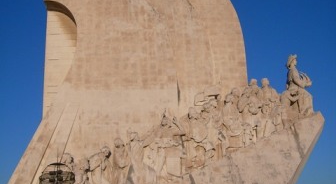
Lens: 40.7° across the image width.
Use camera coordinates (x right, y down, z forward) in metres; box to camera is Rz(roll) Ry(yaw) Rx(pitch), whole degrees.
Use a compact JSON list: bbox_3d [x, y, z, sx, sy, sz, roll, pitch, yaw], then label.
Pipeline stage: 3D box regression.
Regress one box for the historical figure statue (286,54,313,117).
[{"bbox_3d":[17.230,-0.889,59.355,3.400,8.324,3.200,-1,-16,0],"label":"historical figure statue"}]

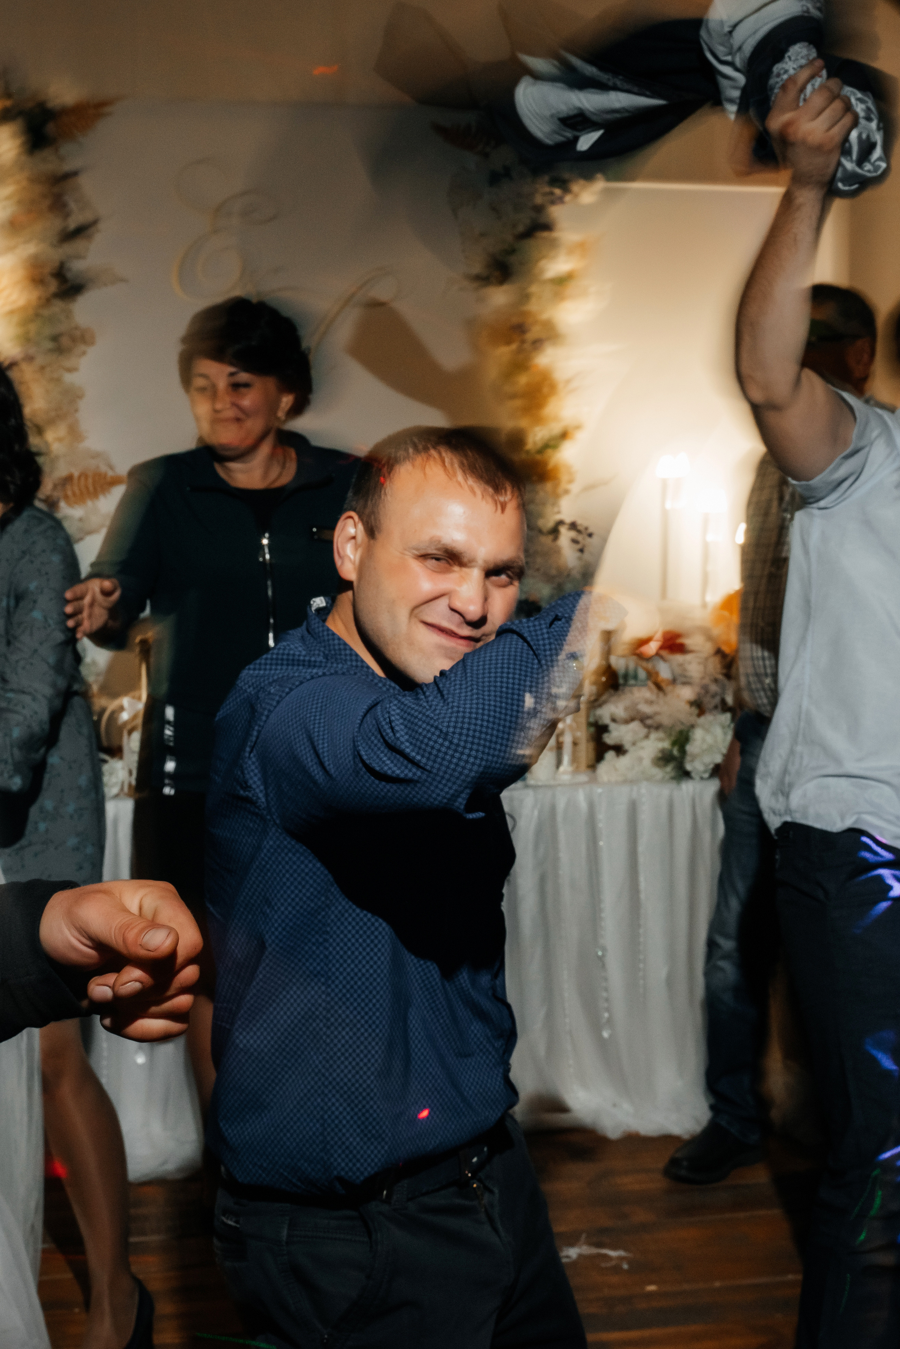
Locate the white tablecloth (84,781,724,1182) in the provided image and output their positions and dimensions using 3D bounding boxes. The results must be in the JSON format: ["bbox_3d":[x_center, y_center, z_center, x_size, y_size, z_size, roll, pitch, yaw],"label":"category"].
[{"bbox_3d":[-0.128,0.577,3.038,1.290,0.760,0.720,-1,6,-8],"label":"white tablecloth"}]

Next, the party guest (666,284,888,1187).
[{"bbox_3d":[0.710,0.117,2.664,0.440,1.740,0.540,-5,7,-40],"label":"party guest"}]

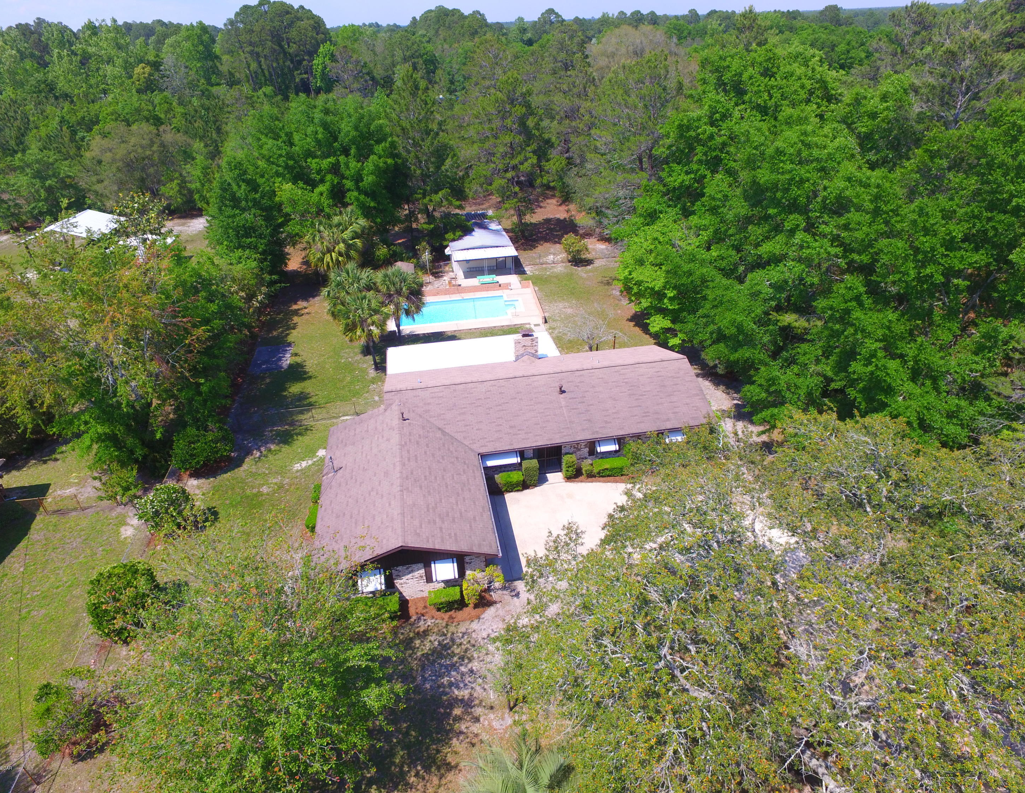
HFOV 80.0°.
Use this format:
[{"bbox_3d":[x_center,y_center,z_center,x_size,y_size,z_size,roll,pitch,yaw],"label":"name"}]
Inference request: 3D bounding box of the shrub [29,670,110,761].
[{"bbox_3d":[-16.039,11.579,21.932,1.800,1.800,2.400,-7,32,-7],"label":"shrub"}]

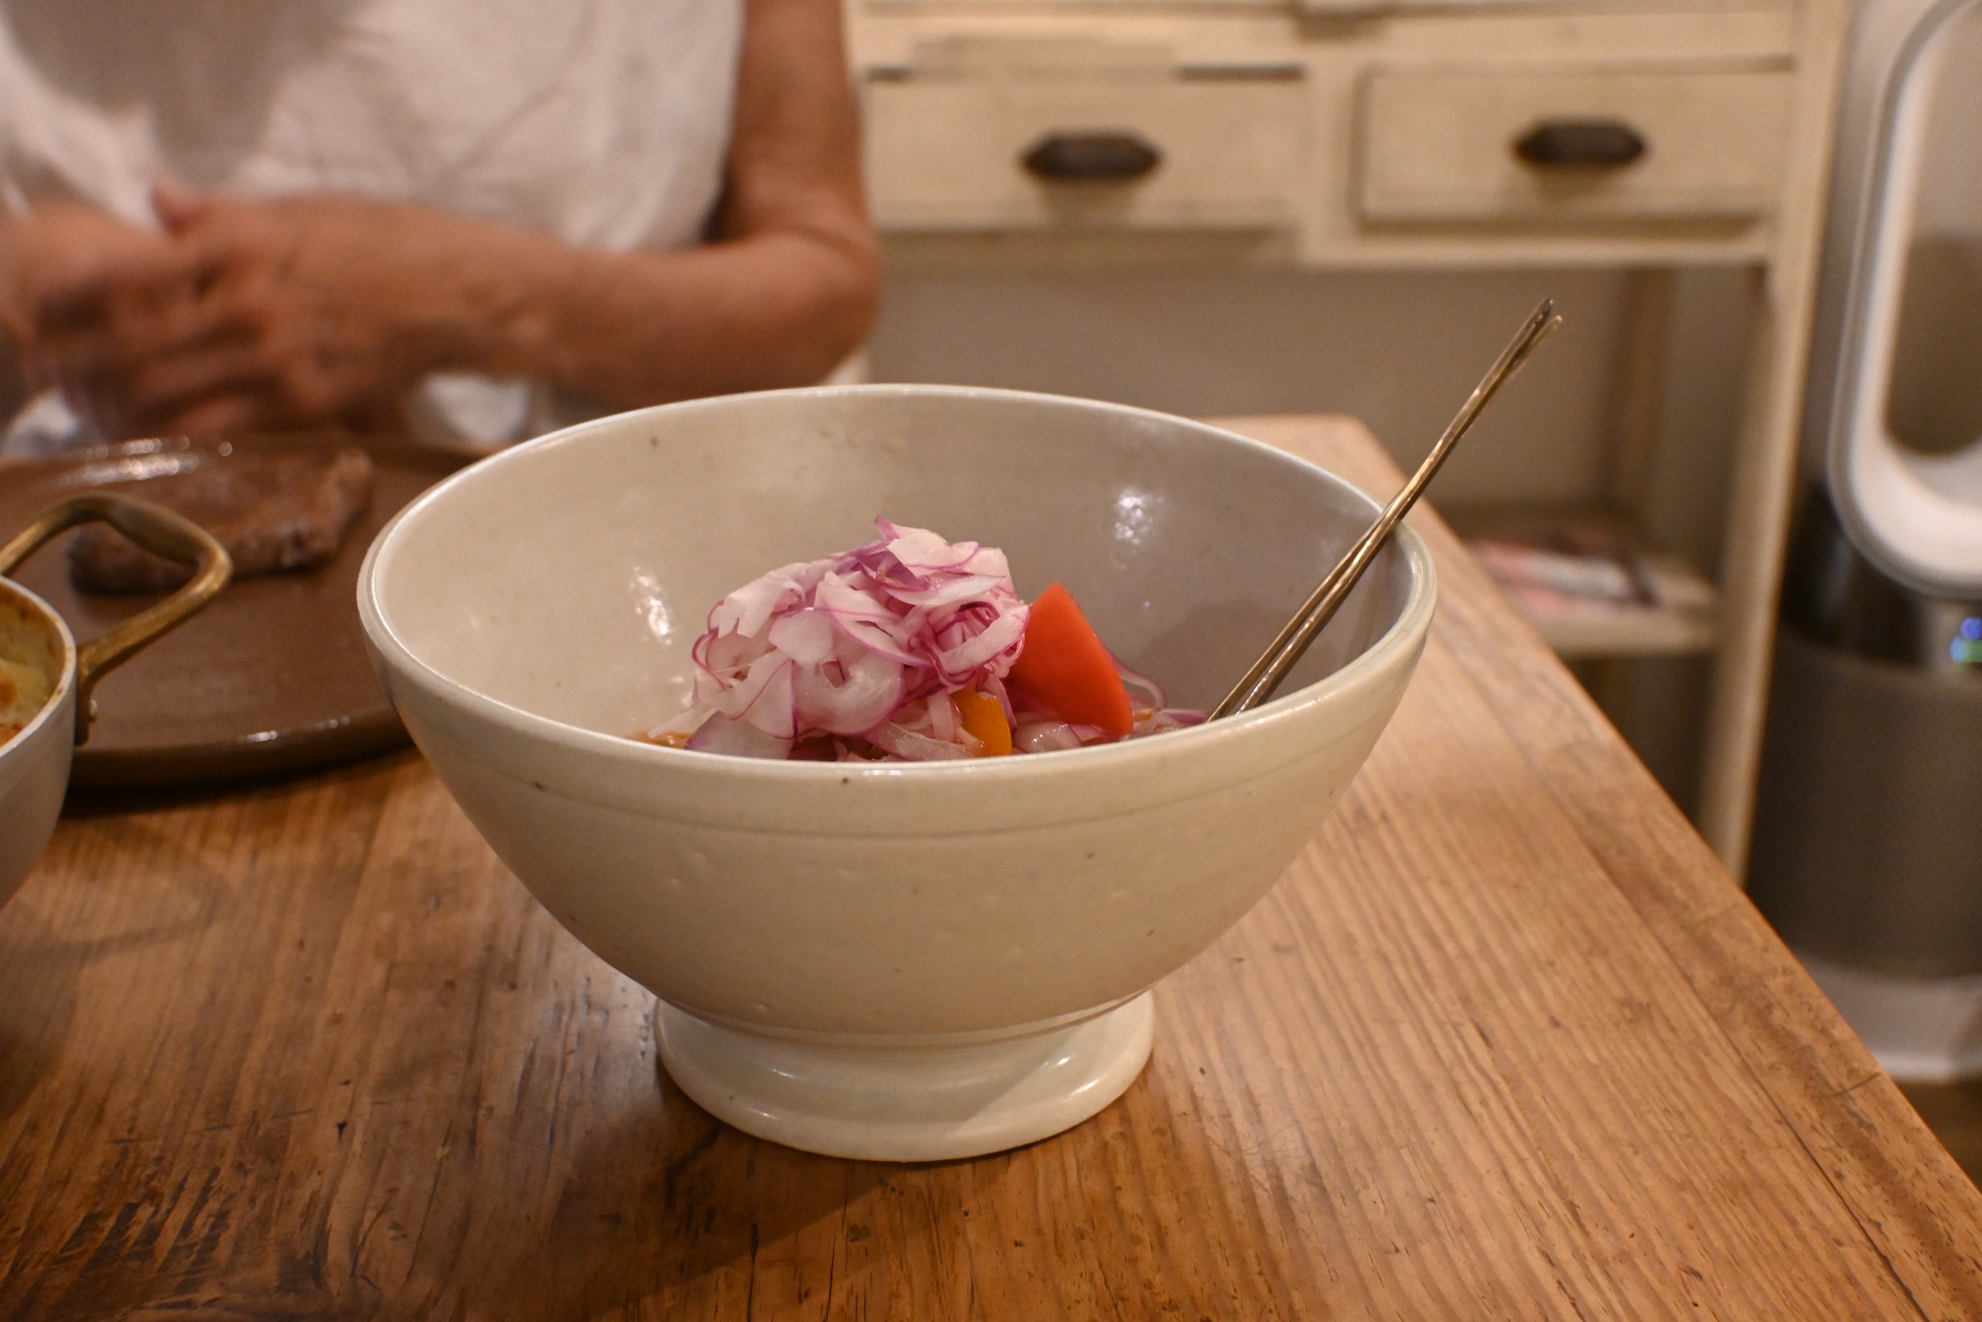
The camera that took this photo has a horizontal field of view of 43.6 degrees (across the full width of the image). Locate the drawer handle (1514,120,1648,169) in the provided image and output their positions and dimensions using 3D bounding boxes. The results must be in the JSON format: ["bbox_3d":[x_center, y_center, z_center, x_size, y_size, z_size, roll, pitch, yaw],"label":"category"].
[{"bbox_3d":[0.379,-0.332,1.590,0.084,0.027,0.023,-3,24,-10],"label":"drawer handle"}]

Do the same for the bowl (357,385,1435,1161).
[{"bbox_3d":[-0.019,0.027,0.515,0.210,0.109,0.210,1,23,0],"label":"bowl"}]

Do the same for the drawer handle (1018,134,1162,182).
[{"bbox_3d":[0.062,-0.312,1.535,0.084,0.027,0.023,-3,24,-10],"label":"drawer handle"}]

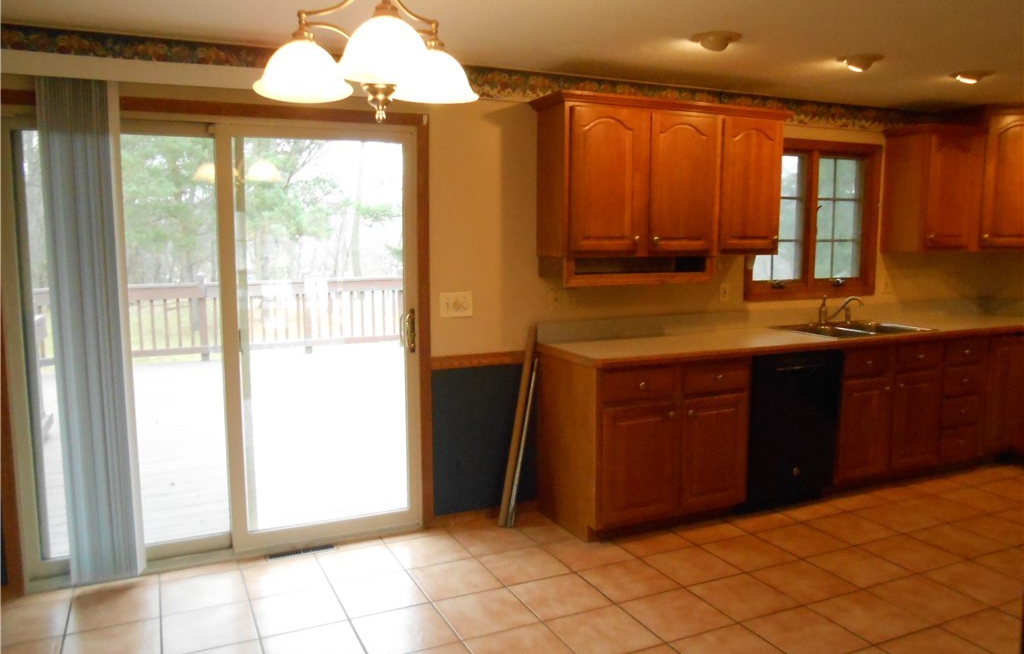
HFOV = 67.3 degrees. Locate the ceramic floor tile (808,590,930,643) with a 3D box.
[{"bbox_3d":[1.396,1.133,3.009,0.328,0.010,0.328,-3,7,-25],"label":"ceramic floor tile"}]

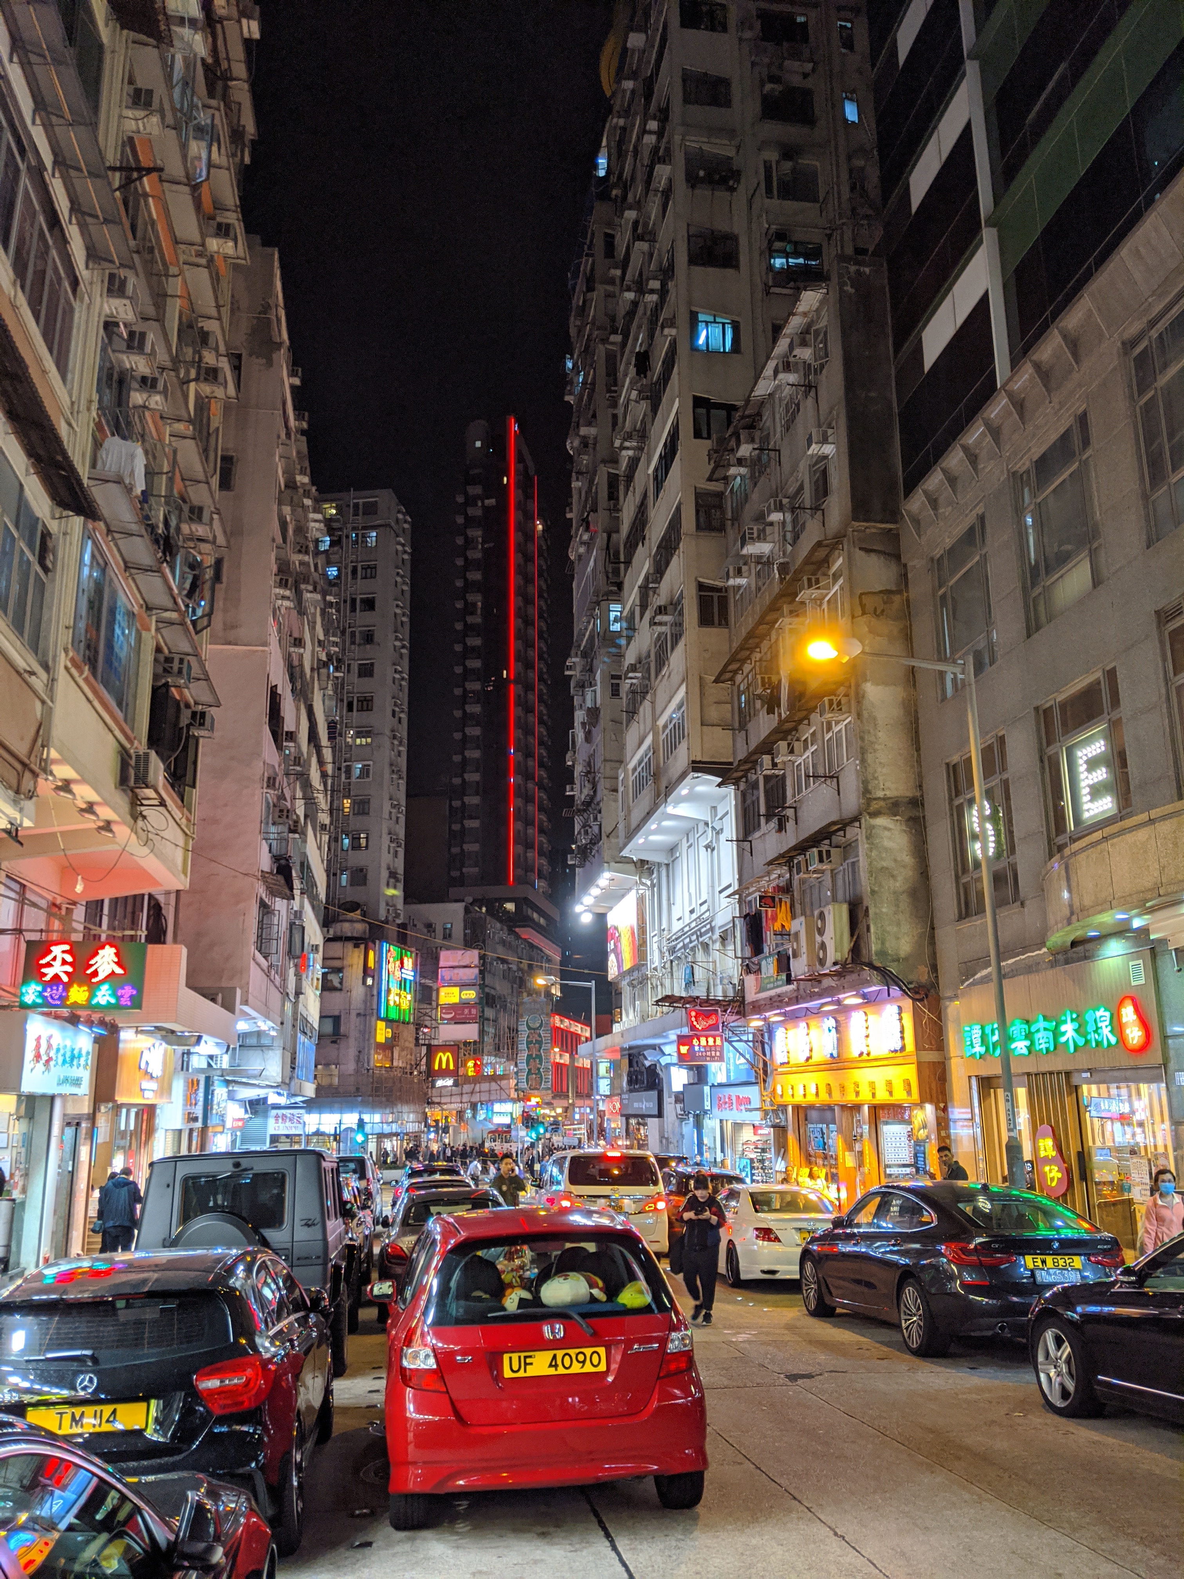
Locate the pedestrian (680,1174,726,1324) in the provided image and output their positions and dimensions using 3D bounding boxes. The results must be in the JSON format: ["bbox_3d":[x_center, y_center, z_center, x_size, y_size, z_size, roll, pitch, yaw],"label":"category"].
[{"bbox_3d":[1.208,5.136,13.845,0.520,1.620,0.420,-2,-16,4],"label":"pedestrian"}]

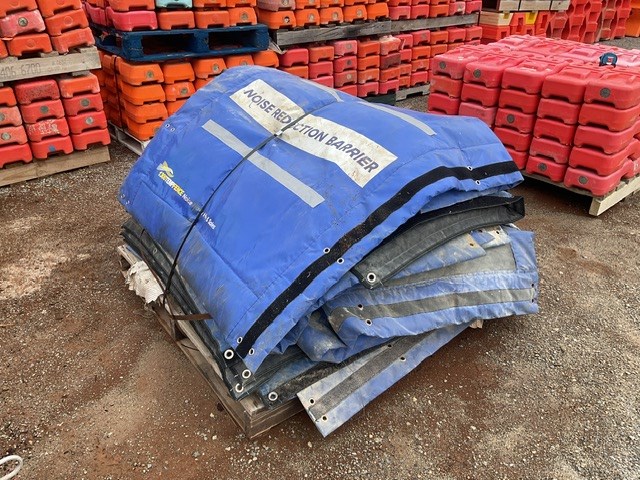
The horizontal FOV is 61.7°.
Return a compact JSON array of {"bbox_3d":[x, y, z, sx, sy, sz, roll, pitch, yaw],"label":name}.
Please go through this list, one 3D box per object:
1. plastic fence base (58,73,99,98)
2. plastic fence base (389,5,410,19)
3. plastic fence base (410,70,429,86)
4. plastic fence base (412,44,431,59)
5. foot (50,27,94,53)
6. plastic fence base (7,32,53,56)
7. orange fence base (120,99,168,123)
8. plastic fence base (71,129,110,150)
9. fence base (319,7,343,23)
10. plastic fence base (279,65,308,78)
[{"bbox_3d":[-1.707,-1.091,3.592,0.238,0.124,0.600,-22,36,-34],"label":"plastic fence base"},{"bbox_3d":[0.512,-2.093,4.853,0.238,0.124,0.600,-21,35,-32],"label":"plastic fence base"},{"bbox_3d":[0.776,-1.662,5.336,0.238,0.124,0.600,-20,35,-31],"label":"plastic fence base"},{"bbox_3d":[0.716,-1.760,4.935,0.230,0.120,0.580,-21,34,-33],"label":"plastic fence base"},{"bbox_3d":[-1.671,-1.309,3.384,0.229,0.124,0.580,-26,39,-37],"label":"foot"},{"bbox_3d":[-1.865,-1.255,3.322,0.238,0.124,0.600,-20,35,-32],"label":"plastic fence base"},{"bbox_3d":[-1.323,-1.005,3.886,0.232,0.127,0.580,-19,35,-30],"label":"orange fence base"},{"bbox_3d":[-1.641,-0.769,3.662,0.229,0.124,0.580,-20,36,-31],"label":"plastic fence base"},{"bbox_3d":[-0.064,-1.930,4.527,0.232,0.127,0.580,-18,35,-29],"label":"fence base"},{"bbox_3d":[-0.345,-1.325,4.131,0.230,0.120,0.580,-19,33,-31],"label":"plastic fence base"}]

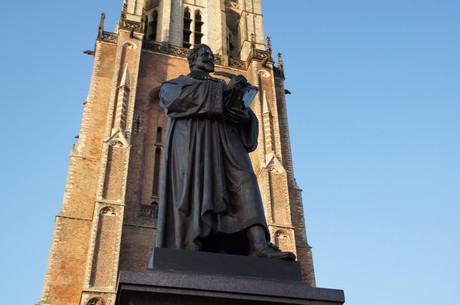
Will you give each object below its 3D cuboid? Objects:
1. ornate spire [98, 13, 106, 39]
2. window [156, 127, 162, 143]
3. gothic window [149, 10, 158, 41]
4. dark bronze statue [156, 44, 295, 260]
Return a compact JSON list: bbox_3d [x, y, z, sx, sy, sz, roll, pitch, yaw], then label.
[{"bbox_3d":[-11.733,-11.619,49.080,0.420,3.380,0.420,9,-36,-15],"label":"ornate spire"},{"bbox_3d":[-5.832,-1.412,44.351,0.420,1.641,0.300,9,-36,-15],"label":"window"},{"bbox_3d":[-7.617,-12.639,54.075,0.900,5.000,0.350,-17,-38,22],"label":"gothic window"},{"bbox_3d":[-0.102,-0.084,5.587,0.950,2.900,1.020,28,-44,-36],"label":"dark bronze statue"}]

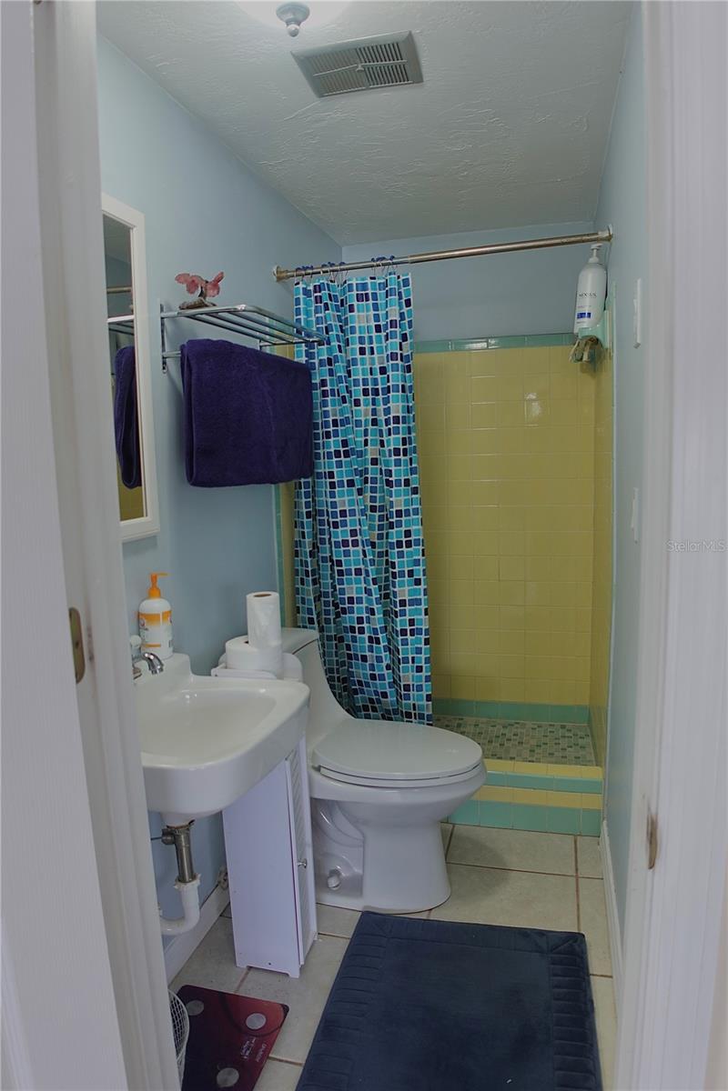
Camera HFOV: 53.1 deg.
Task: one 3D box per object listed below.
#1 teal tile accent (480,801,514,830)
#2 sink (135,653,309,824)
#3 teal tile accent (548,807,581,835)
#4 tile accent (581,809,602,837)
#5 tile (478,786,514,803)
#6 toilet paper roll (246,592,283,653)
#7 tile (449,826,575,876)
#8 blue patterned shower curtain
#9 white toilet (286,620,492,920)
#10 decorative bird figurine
[{"bbox_3d":[0.451,0.921,2.485,0.110,0.091,0.010,0,9,15],"label":"teal tile accent"},{"bbox_3d":[-0.348,0.439,1.533,0.434,0.290,0.475,0,9,15],"label":"sink"},{"bbox_3d":[0.666,0.919,2.426,0.107,0.102,0.008,0,8,15],"label":"teal tile accent"},{"bbox_3d":[0.750,0.918,2.411,0.064,0.094,0.010,0,9,15],"label":"tile accent"},{"bbox_3d":[0.449,0.849,2.474,0.110,0.053,0.010,0,9,15],"label":"tile"},{"bbox_3d":[-0.239,0.180,1.749,0.079,0.115,0.079,-2,8,0],"label":"toilet paper roll"},{"bbox_3d":[0.478,0.991,2.364,0.402,0.010,0.228,0,8,15],"label":"tile"},{"bbox_3d":[-0.025,-0.020,2.549,0.499,1.746,0.120,0,8,15],"label":"blue patterned shower curtain"},{"bbox_3d":[-0.010,0.664,2.145,0.734,0.735,0.390,0,8,15],"label":"white toilet"},{"bbox_3d":[-0.399,-0.628,1.794,0.125,0.092,0.085,-3,8,-7],"label":"decorative bird figurine"}]

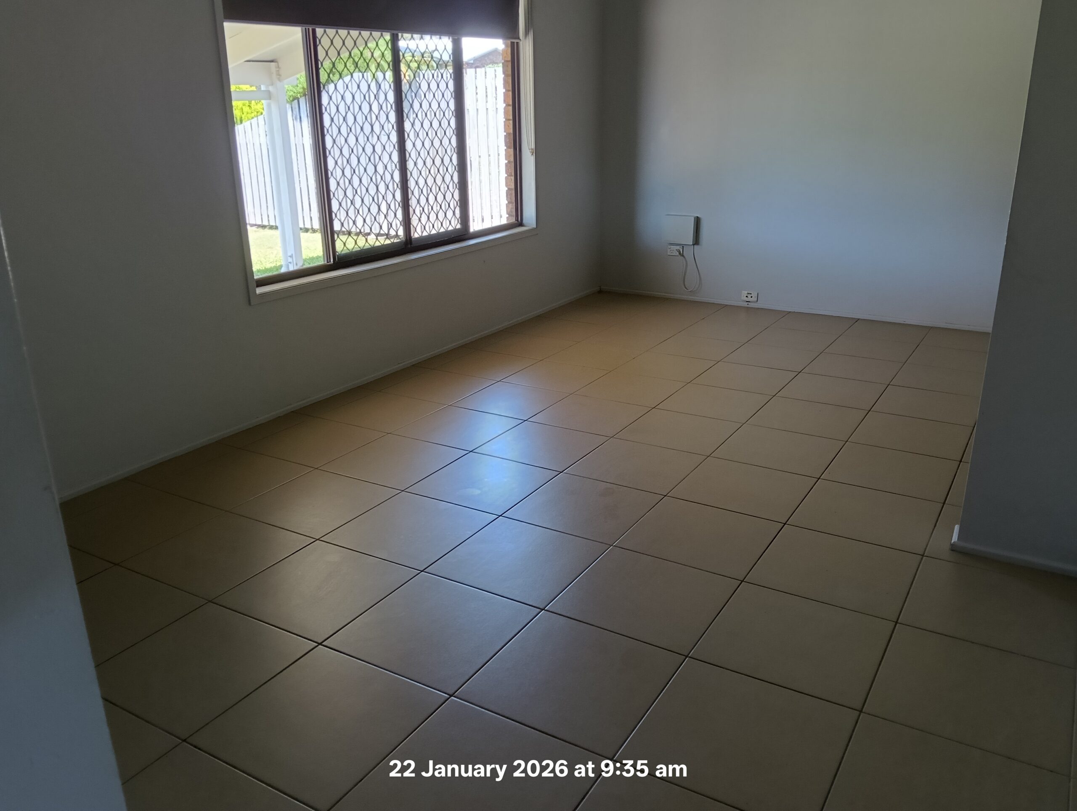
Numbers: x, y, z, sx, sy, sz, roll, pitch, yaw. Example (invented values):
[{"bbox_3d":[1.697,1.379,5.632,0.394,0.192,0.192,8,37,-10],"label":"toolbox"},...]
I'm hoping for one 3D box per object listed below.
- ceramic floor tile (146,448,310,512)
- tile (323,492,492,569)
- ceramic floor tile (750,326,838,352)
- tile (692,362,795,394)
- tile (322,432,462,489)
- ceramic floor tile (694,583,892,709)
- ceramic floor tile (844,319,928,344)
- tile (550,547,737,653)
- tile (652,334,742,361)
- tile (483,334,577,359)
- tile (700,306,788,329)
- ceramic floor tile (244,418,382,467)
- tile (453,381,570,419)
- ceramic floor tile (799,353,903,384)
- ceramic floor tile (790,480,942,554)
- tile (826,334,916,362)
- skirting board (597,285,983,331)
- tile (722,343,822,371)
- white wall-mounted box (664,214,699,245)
[{"bbox_3d":[-1.253,0.300,3.470,0.453,0.010,0.453,10,22,30],"label":"ceramic floor tile"},{"bbox_3d":[-0.453,0.440,2.993,0.450,0.010,0.450,10,22,30],"label":"tile"},{"bbox_3d":[1.613,-0.417,5.317,0.446,0.010,0.446,10,22,30],"label":"ceramic floor tile"},{"bbox_3d":[1.119,-0.147,4.564,0.446,0.010,0.446,11,22,30],"label":"tile"},{"bbox_3d":[-0.602,0.232,3.540,0.445,0.010,0.445,11,22,30],"label":"tile"},{"bbox_3d":[0.708,0.650,2.321,0.450,0.010,0.450,10,22,30],"label":"ceramic floor tile"},{"bbox_3d":[2.230,-0.473,5.414,0.445,0.010,0.445,11,22,30],"label":"ceramic floor tile"},{"bbox_3d":[0.320,0.574,2.533,0.446,0.010,0.446,11,22,30],"label":"tile"},{"bbox_3d":[1.015,-0.371,5.394,0.459,0.010,0.459,10,22,30],"label":"tile"},{"bbox_3d":[-0.062,-0.387,5.504,0.459,0.010,0.459,10,22,30],"label":"tile"},{"bbox_3d":[1.482,-0.631,5.980,0.450,0.010,0.450,10,22,30],"label":"tile"},{"bbox_3d":[-1.009,0.166,3.816,0.450,0.010,0.450,10,22,30],"label":"ceramic floor tile"},{"bbox_3d":[-0.134,-0.030,4.265,0.445,0.010,0.445,11,22,30],"label":"tile"},{"bbox_3d":[1.786,-0.207,4.778,0.453,0.010,0.453,10,22,30],"label":"ceramic floor tile"},{"bbox_3d":[1.177,0.390,3.020,0.446,0.010,0.446,11,22,30],"label":"ceramic floor tile"},{"bbox_3d":[2.090,-0.357,5.288,0.459,0.010,0.459,10,22,30],"label":"tile"},{"bbox_3d":[1.787,-0.695,6.037,3.000,0.036,0.015,11,22,30],"label":"skirting board"},{"bbox_3d":[1.424,-0.294,5.145,0.459,0.010,0.459,10,22,30],"label":"tile"},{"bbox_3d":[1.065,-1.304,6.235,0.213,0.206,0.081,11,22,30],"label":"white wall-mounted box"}]

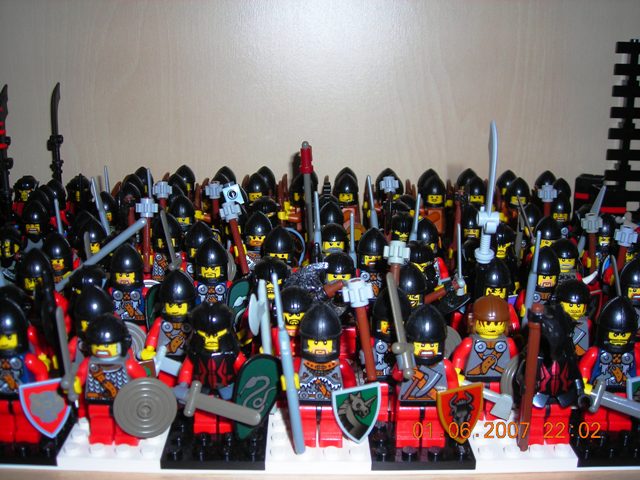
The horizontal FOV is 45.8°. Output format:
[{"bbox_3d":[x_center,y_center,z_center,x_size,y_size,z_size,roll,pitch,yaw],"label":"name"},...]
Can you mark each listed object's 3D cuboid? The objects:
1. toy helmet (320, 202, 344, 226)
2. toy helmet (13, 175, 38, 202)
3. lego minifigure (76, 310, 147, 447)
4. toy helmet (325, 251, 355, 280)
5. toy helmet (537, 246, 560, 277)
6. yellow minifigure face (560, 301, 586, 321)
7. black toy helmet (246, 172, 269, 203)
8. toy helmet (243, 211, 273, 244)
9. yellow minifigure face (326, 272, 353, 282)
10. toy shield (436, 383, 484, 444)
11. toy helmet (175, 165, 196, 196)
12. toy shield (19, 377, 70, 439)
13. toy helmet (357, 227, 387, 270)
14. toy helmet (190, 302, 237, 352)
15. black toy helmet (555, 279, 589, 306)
[{"bbox_3d":[0.005,-0.010,0.360,0.013,0.017,0.014,0,17,0],"label":"toy helmet"},{"bbox_3d":[-0.164,-0.030,0.424,0.014,0.015,0.014,-1,16,-7],"label":"toy helmet"},{"bbox_3d":[-0.063,0.043,0.234,0.024,0.043,0.015,0,16,-1],"label":"lego minifigure"},{"bbox_3d":[0.007,0.011,0.288,0.012,0.013,0.013,0,17,0],"label":"toy helmet"},{"bbox_3d":[0.088,0.010,0.298,0.012,0.016,0.013,1,16,2],"label":"toy helmet"},{"bbox_3d":[0.093,0.024,0.279,0.010,0.009,0.010,2,16,7],"label":"yellow minifigure face"},{"bbox_3d":[-0.034,-0.028,0.413,0.013,0.017,0.013,2,17,8],"label":"black toy helmet"},{"bbox_3d":[-0.028,-0.005,0.344,0.013,0.017,0.014,2,16,2],"label":"toy helmet"},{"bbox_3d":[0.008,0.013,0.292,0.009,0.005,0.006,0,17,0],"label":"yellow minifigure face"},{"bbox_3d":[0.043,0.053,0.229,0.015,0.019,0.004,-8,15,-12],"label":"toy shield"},{"bbox_3d":[-0.079,-0.036,0.447,0.013,0.017,0.014,0,16,-4],"label":"toy helmet"},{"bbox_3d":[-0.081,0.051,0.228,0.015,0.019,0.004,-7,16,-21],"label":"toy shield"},{"bbox_3d":[0.022,0.003,0.316,0.013,0.017,0.014,0,17,0],"label":"toy helmet"},{"bbox_3d":[-0.034,0.026,0.241,0.015,0.014,0.015,-1,17,-3],"label":"toy helmet"},{"bbox_3d":[0.093,0.020,0.279,0.012,0.011,0.013,2,16,7],"label":"black toy helmet"}]

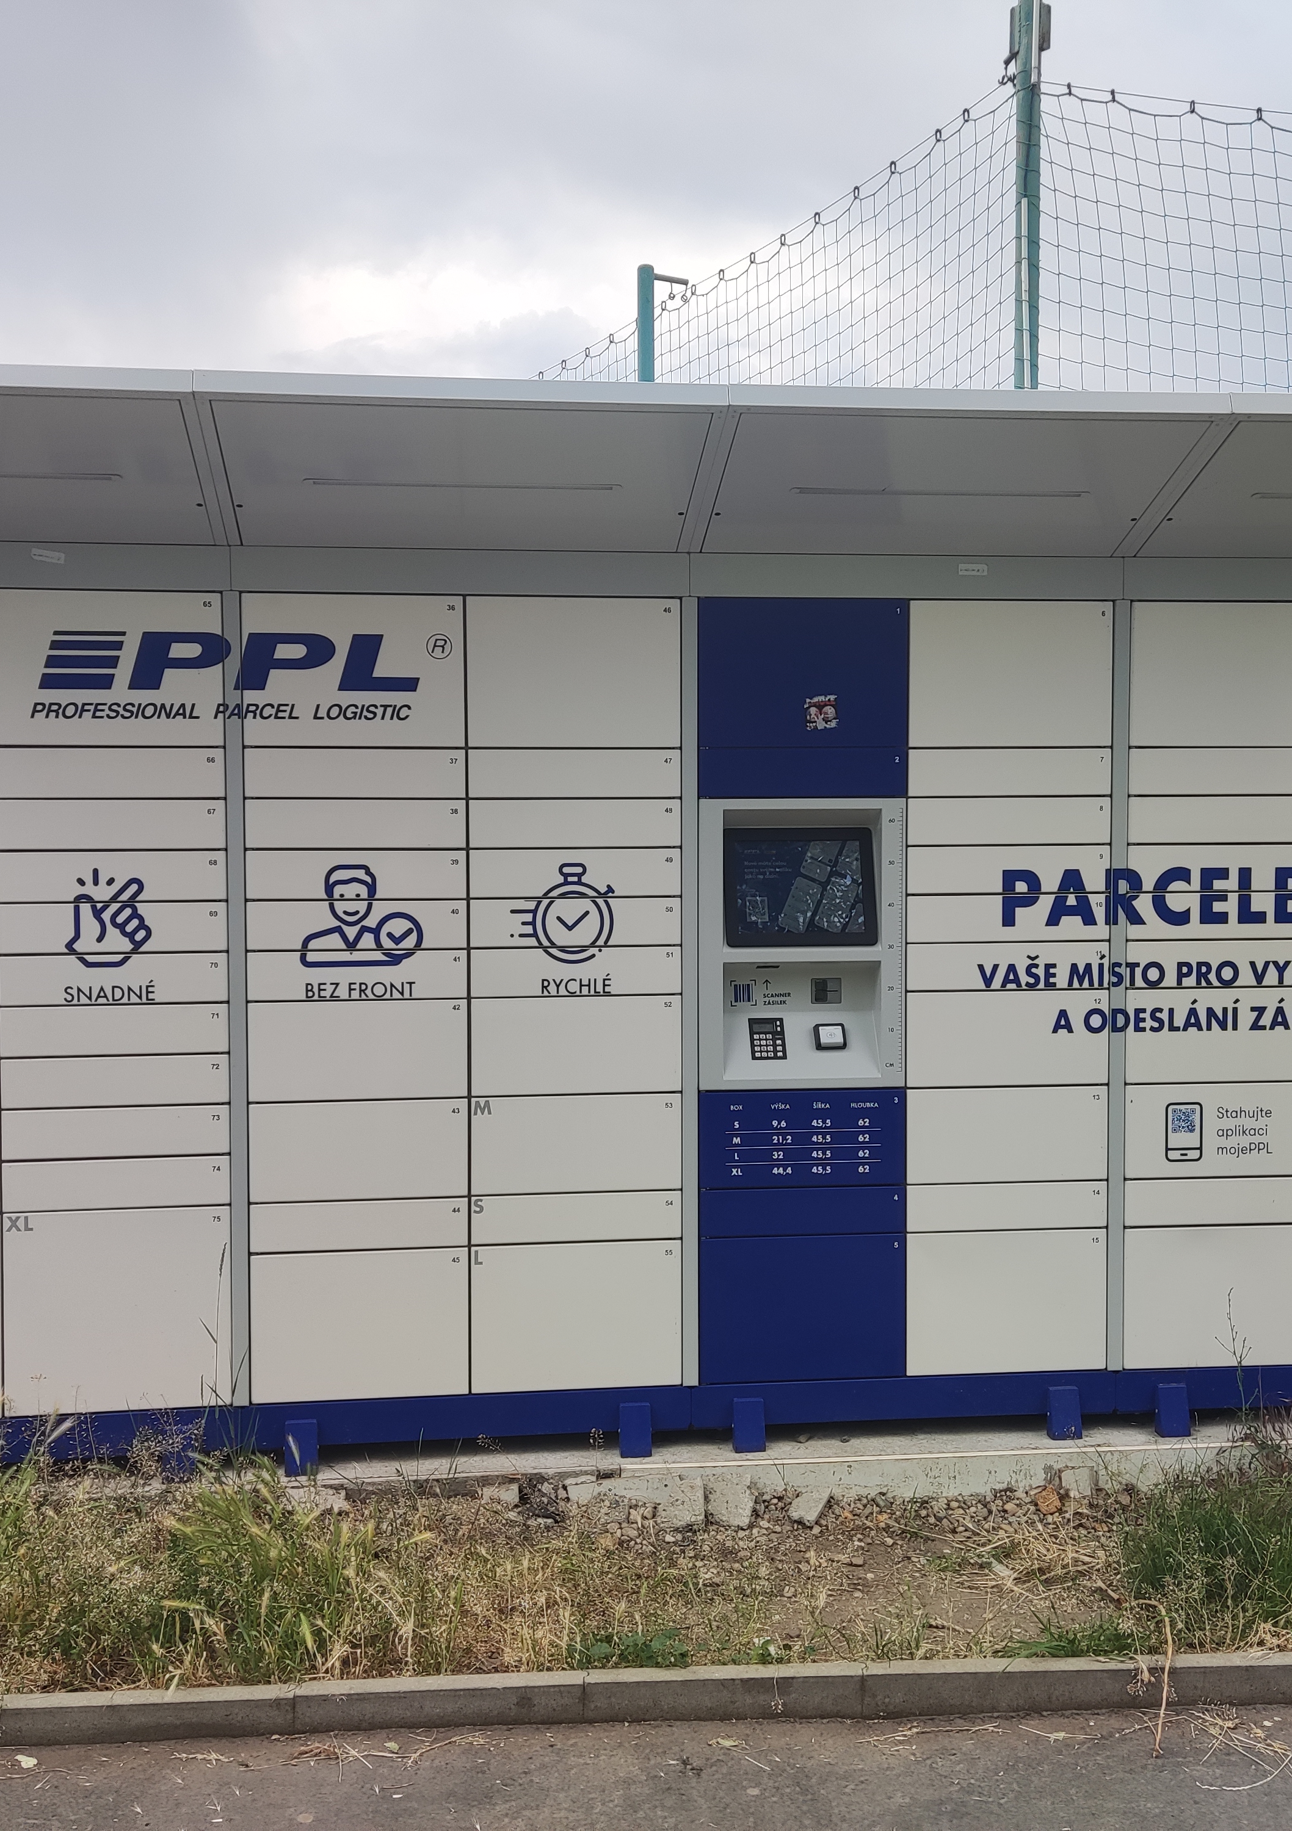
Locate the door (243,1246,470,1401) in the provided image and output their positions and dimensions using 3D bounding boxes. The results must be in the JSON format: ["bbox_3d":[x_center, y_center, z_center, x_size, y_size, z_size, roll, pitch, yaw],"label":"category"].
[{"bbox_3d":[-0.661,0.953,4.124,0.495,0.341,0.025,-1,3,-6],"label":"door"}]

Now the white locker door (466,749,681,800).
[{"bbox_3d":[-0.167,-0.331,4.093,0.490,0.111,0.025,-1,3,-6],"label":"white locker door"}]

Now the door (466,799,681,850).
[{"bbox_3d":[-0.165,-0.215,4.119,0.492,0.109,0.025,-1,3,-6],"label":"door"}]

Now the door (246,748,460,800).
[{"bbox_3d":[-0.664,-0.327,4.056,0.495,0.109,0.025,-1,3,-6],"label":"door"}]

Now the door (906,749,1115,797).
[{"bbox_3d":[0.869,-0.343,4.235,0.497,0.110,0.025,-1,3,-7],"label":"door"}]

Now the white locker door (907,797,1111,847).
[{"bbox_3d":[0.865,-0.226,4.216,0.494,0.111,0.025,-1,3,-6],"label":"white locker door"}]

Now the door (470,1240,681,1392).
[{"bbox_3d":[-0.162,0.946,4.172,0.494,0.343,0.025,-1,3,-7],"label":"door"}]

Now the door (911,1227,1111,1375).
[{"bbox_3d":[0.875,0.937,4.294,0.494,0.343,0.025,-1,3,-7],"label":"door"}]

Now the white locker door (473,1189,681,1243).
[{"bbox_3d":[-0.164,0.708,4.173,0.497,0.110,0.025,-1,3,-7],"label":"white locker door"}]

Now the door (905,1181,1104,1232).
[{"bbox_3d":[0.872,0.701,4.251,0.491,0.107,0.022,-1,3,-7],"label":"door"}]

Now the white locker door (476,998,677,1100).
[{"bbox_3d":[-0.163,0.306,4.112,0.491,0.224,0.022,-1,3,-7],"label":"white locker door"}]

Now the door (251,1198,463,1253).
[{"bbox_3d":[-0.669,0.721,4.115,0.497,0.110,0.025,-1,3,-7],"label":"door"}]

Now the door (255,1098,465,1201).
[{"bbox_3d":[-0.660,0.541,4.083,0.498,0.227,0.025,-1,3,-6],"label":"door"}]

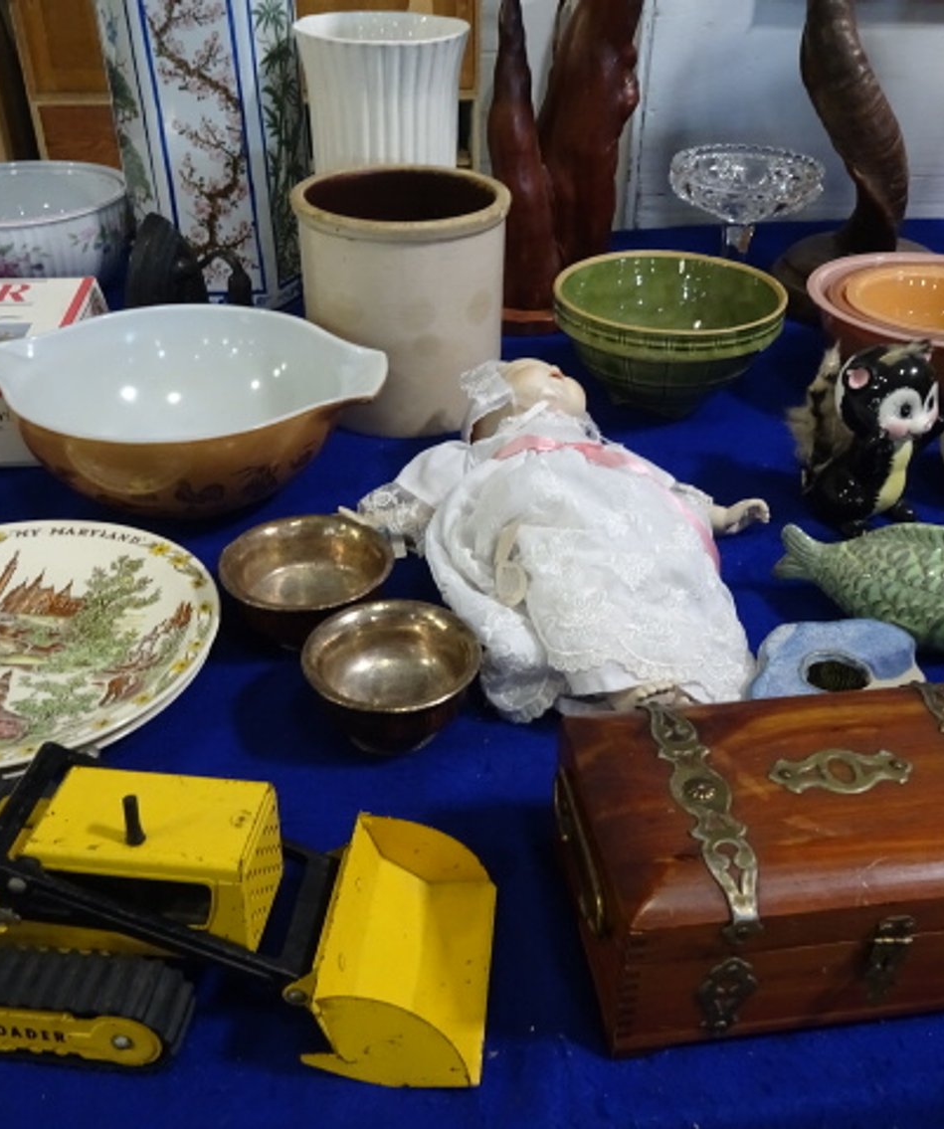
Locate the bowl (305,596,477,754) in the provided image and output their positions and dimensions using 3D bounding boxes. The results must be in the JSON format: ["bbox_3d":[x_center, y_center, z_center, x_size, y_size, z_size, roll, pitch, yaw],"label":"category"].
[{"bbox_3d":[-0.045,0.074,0.610,0.102,0.059,0.102,0,34,0],"label":"bowl"}]

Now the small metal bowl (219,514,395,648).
[{"bbox_3d":[-0.108,0.019,0.696,0.111,0.054,0.111,1,35,0],"label":"small metal bowl"}]

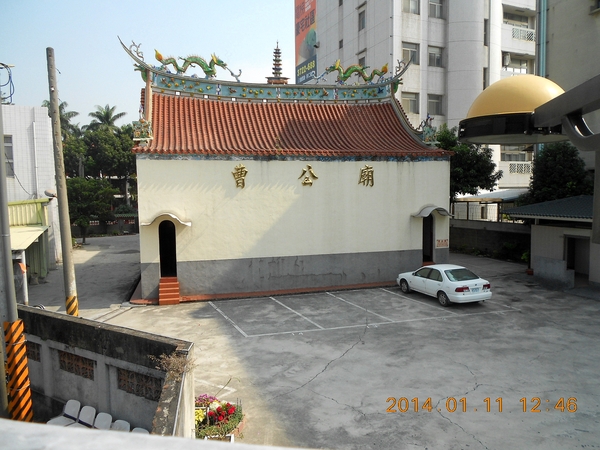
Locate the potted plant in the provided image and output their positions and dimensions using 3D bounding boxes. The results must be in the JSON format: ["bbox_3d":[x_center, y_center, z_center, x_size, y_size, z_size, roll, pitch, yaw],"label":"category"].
[{"bbox_3d":[-1.509,3.628,8.450,1.000,0.600,0.950,-1,5,0],"label":"potted plant"}]

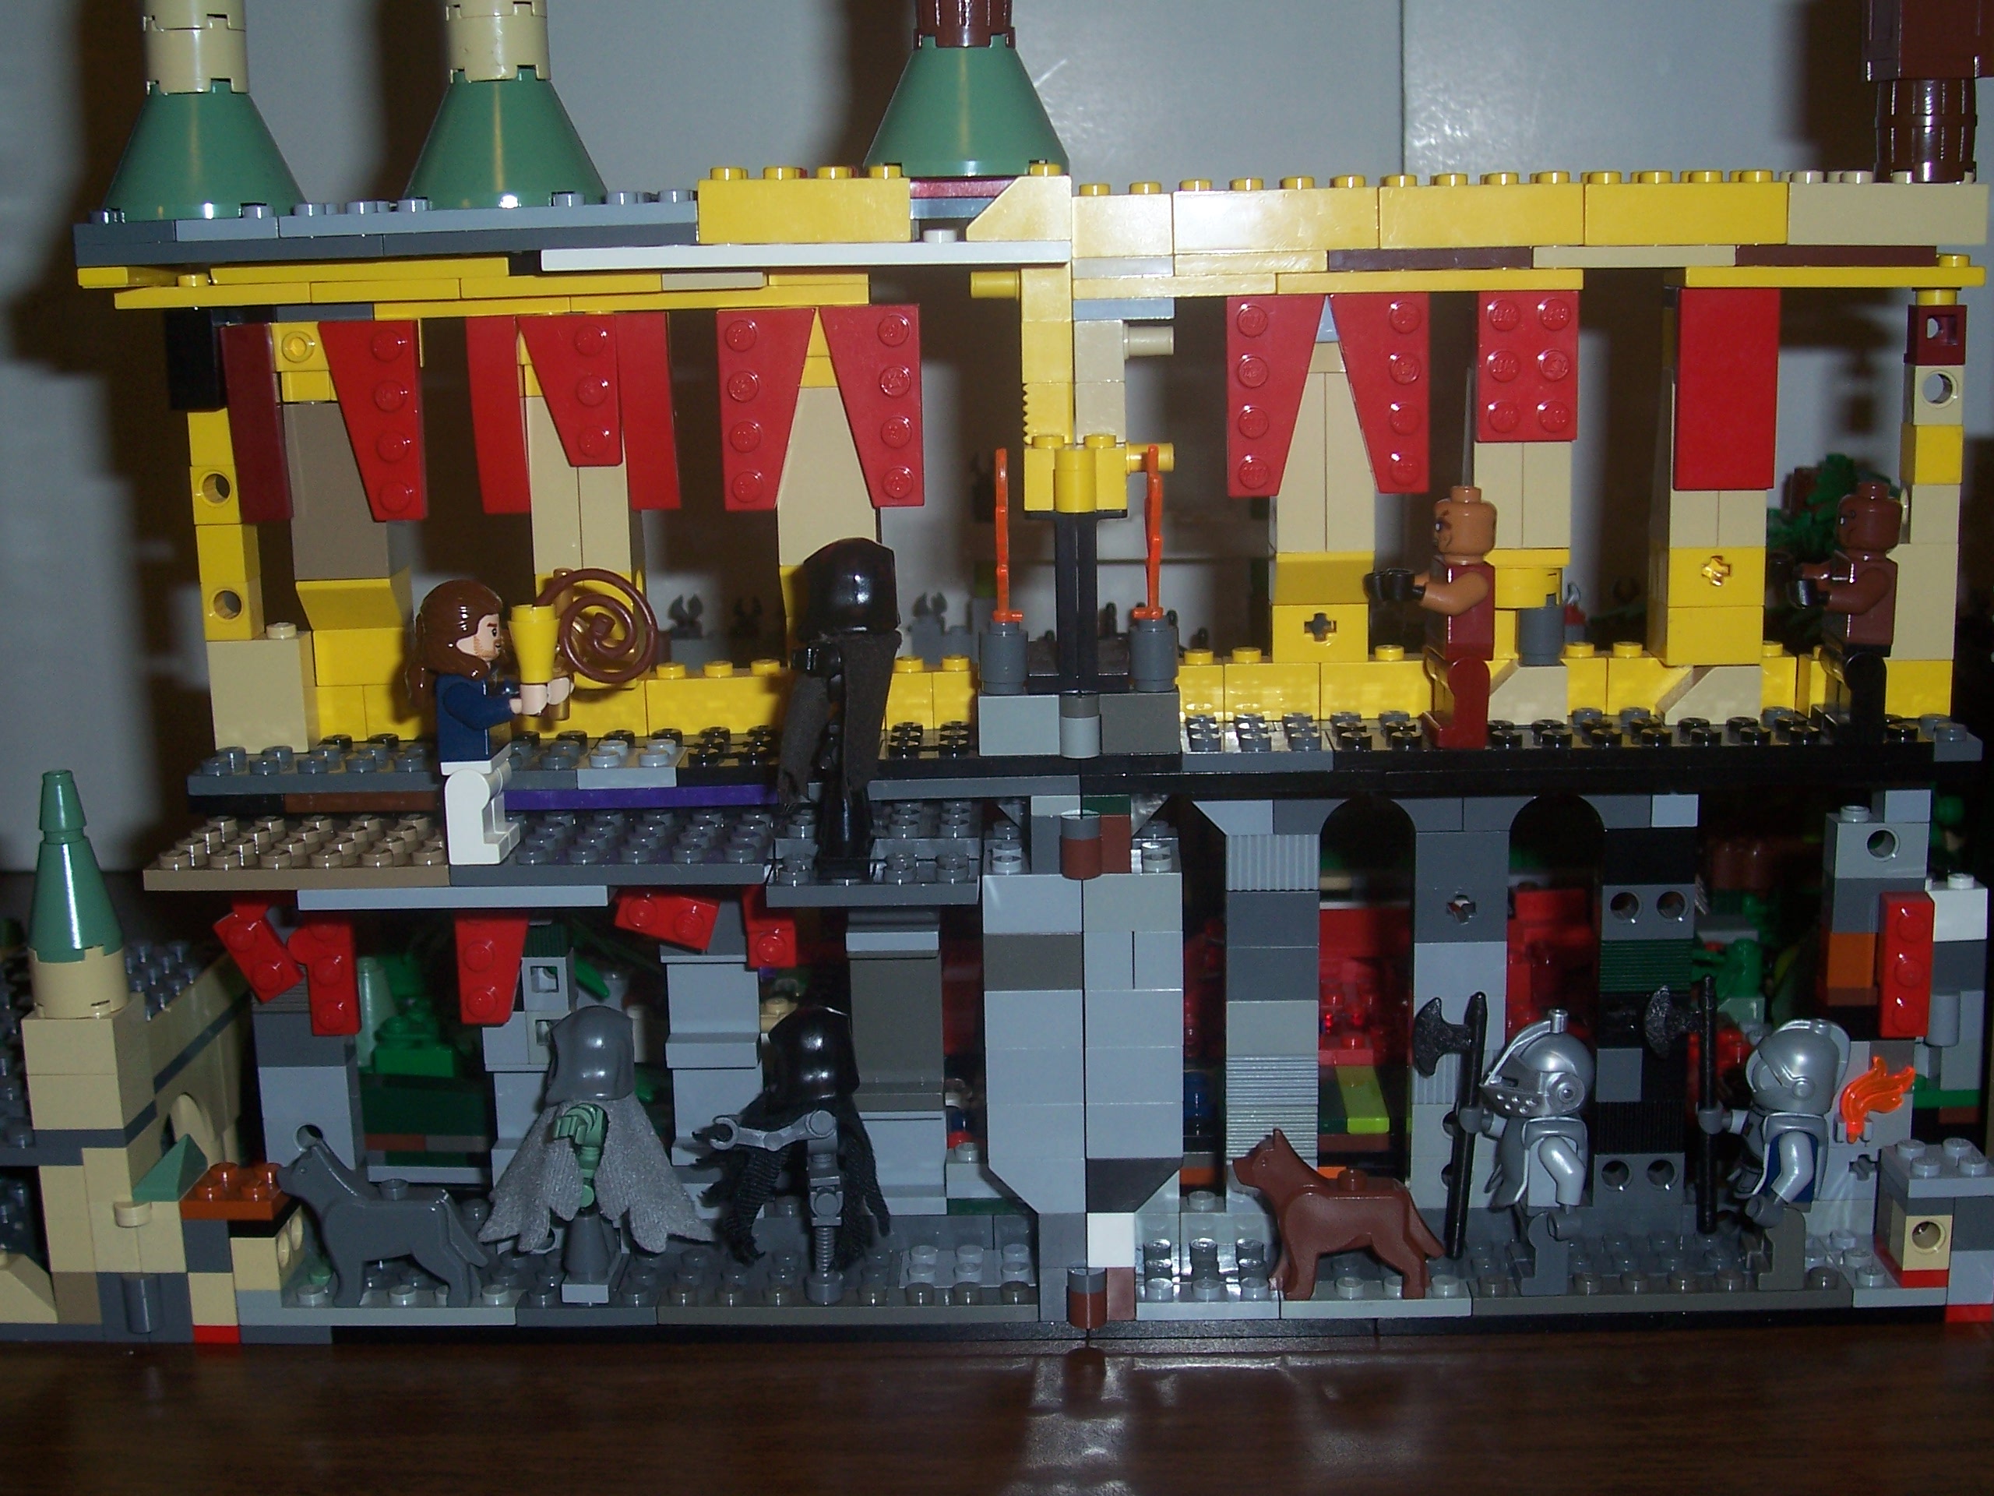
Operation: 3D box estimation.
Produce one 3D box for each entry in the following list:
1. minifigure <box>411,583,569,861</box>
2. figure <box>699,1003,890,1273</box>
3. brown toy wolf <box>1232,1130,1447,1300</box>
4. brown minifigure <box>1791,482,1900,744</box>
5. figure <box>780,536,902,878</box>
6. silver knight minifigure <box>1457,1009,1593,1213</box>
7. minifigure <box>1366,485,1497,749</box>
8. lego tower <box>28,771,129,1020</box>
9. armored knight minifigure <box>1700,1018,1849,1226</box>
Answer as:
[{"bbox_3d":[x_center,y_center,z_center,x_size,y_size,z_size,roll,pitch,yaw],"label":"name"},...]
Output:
[{"bbox_3d":[-0.078,-0.005,0.375,0.024,0.043,0.021,-1,11,3],"label":"minifigure"},{"bbox_3d":[-0.035,0.066,0.406,0.033,0.049,0.022,-1,11,3],"label":"figure"},{"bbox_3d":[0.057,0.076,0.402,0.036,0.029,0.010,-1,13,-1],"label":"brown toy wolf"},{"bbox_3d":[0.134,-0.022,0.386,0.018,0.040,0.021,-1,13,-1],"label":"brown minifigure"},{"bbox_3d":[-0.025,-0.006,0.366,0.022,0.051,0.020,-1,11,3],"label":"figure"},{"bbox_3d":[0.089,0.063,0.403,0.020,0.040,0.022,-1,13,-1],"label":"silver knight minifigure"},{"bbox_3d":[0.070,-0.021,0.386,0.020,0.041,0.021,-1,13,-1],"label":"minifigure"},{"bbox_3d":[-0.154,0.024,0.407,0.016,0.040,0.016,0,12,4],"label":"lego tower"},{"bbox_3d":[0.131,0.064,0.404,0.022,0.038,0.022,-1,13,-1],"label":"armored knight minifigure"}]

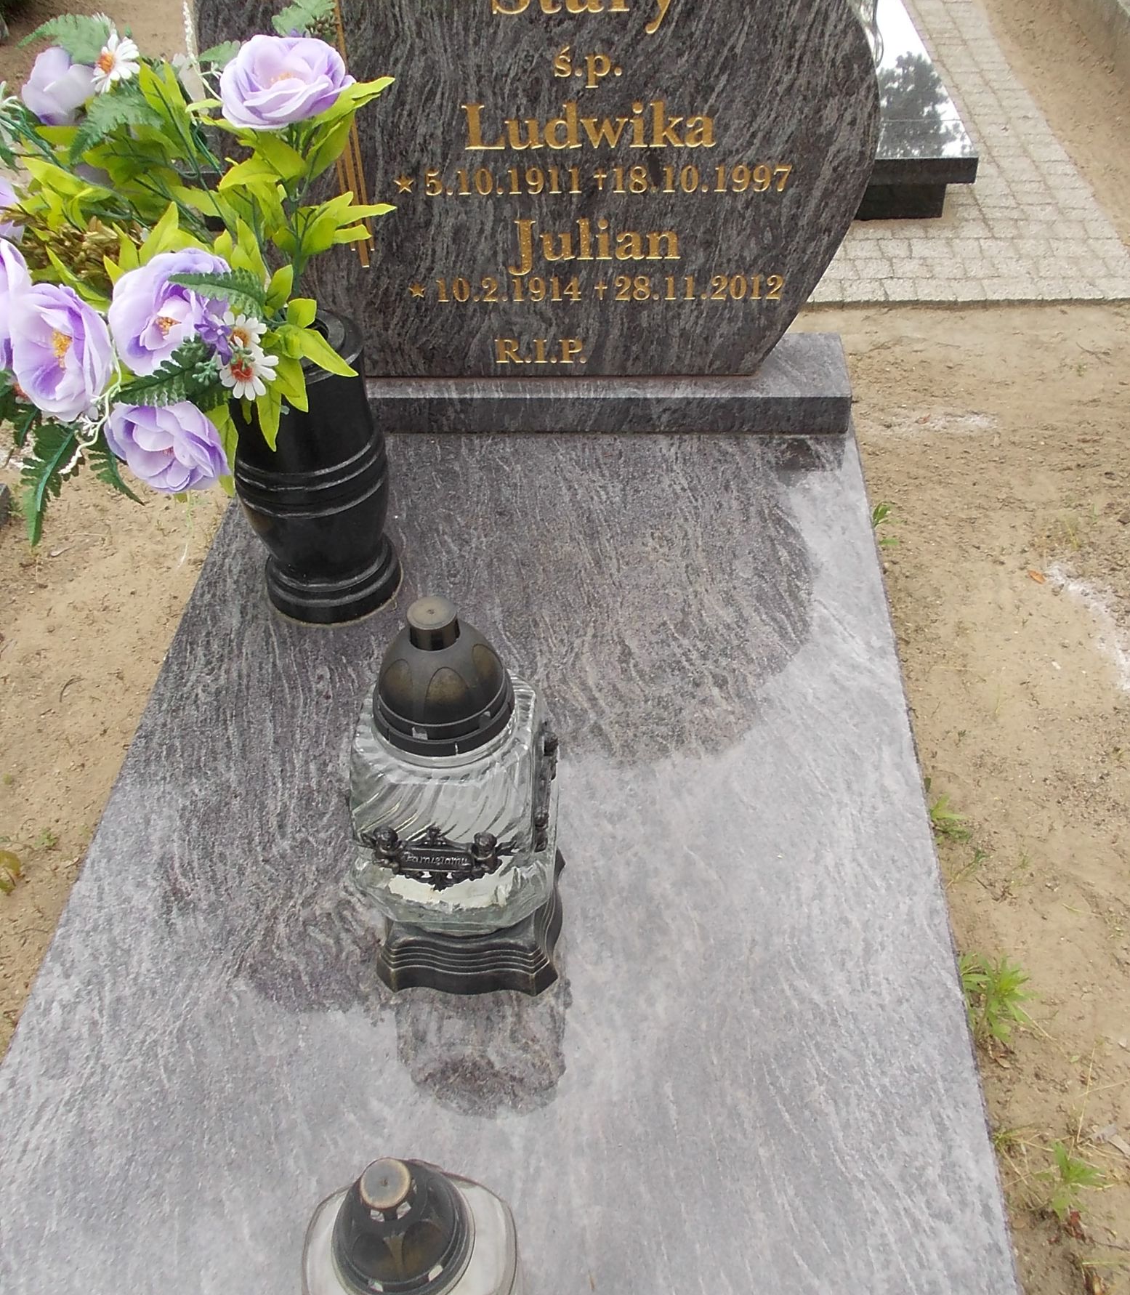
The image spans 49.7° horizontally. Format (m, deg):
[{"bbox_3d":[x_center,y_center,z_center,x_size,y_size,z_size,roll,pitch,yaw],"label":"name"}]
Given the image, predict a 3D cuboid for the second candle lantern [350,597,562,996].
[{"bbox_3d":[-0.087,0.110,0.980,0.166,0.385,0.166,0,44,2],"label":"second candle lantern"}]

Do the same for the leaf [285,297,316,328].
[{"bbox_3d":[-0.258,-0.326,1.183,0.031,0.036,0.029,0,44,2],"label":"leaf"}]

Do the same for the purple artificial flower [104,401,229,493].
[{"bbox_3d":[-0.360,-0.182,1.100,0.108,0.090,0.060,8,28,-20],"label":"purple artificial flower"}]

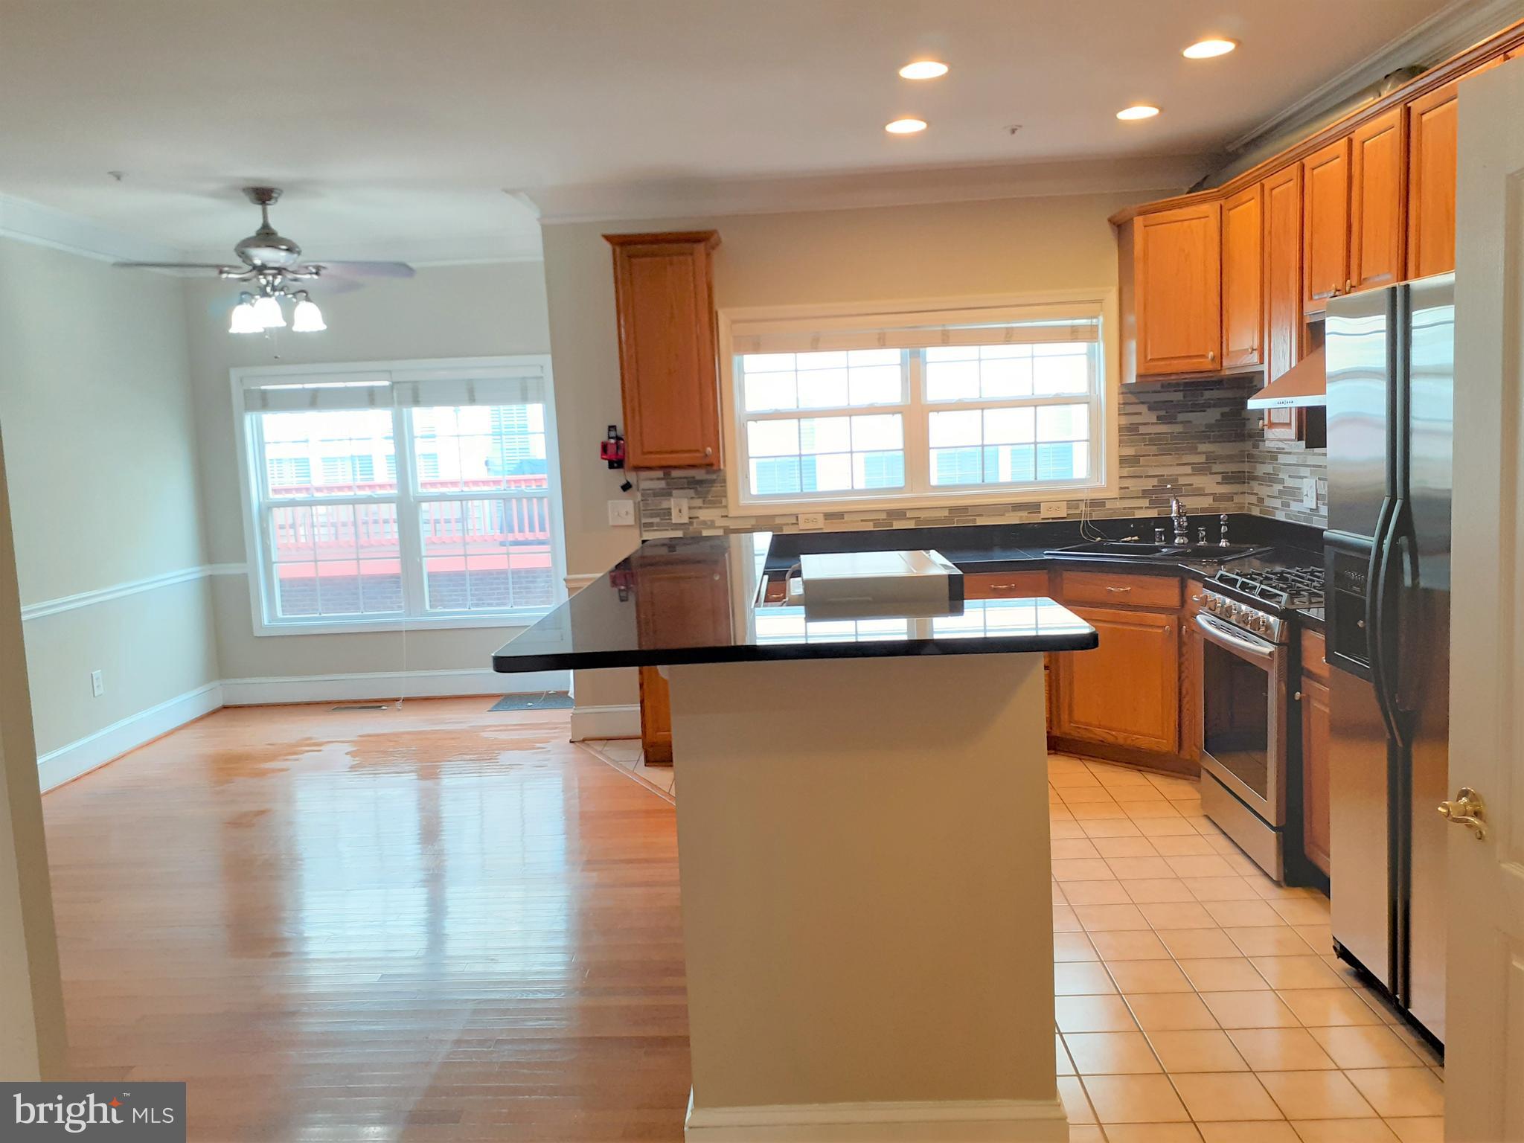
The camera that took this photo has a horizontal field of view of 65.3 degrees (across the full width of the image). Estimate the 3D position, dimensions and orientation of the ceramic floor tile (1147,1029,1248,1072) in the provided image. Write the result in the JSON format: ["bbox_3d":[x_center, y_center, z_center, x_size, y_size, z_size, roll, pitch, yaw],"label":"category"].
[{"bbox_3d":[1.058,1.173,2.898,0.200,0.010,0.200,-2,6,2],"label":"ceramic floor tile"}]

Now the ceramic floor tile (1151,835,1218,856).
[{"bbox_3d":[1.483,0.972,4.191,0.197,0.010,0.192,-2,7,2],"label":"ceramic floor tile"}]

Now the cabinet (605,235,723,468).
[{"bbox_3d":[-0.451,-1.066,5.862,0.480,1.120,0.320,-2,6,3],"label":"cabinet"}]

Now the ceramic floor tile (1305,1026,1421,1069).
[{"bbox_3d":[1.464,1.157,2.881,0.200,0.010,0.200,-2,6,2],"label":"ceramic floor tile"}]

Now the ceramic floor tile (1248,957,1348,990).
[{"bbox_3d":[1.478,1.110,3.284,0.200,0.010,0.200,-2,6,2],"label":"ceramic floor tile"}]

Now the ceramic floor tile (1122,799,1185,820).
[{"bbox_3d":[1.541,0.953,4.721,0.200,0.010,0.200,-2,7,2],"label":"ceramic floor tile"}]

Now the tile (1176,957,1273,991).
[{"bbox_3d":[1.256,1.101,3.236,0.197,0.010,0.192,-2,7,2],"label":"tile"}]

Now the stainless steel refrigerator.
[{"bbox_3d":[1.834,0.230,2.746,0.760,1.790,0.890,-2,7,2],"label":"stainless steel refrigerator"}]

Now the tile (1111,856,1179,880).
[{"bbox_3d":[1.306,1.025,4.099,0.200,0.010,0.200,-2,6,2],"label":"tile"}]

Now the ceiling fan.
[{"bbox_3d":[-2.120,-1.347,5.133,1.300,0.610,1.300,-2,7,2],"label":"ceiling fan"}]

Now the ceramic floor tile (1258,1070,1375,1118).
[{"bbox_3d":[1.263,1.199,2.710,0.200,0.010,0.200,-2,7,2],"label":"ceramic floor tile"}]

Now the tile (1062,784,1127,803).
[{"bbox_3d":[1.346,0.938,4.931,0.200,0.010,0.200,-2,7,2],"label":"tile"}]

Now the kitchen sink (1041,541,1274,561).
[{"bbox_3d":[1.794,0.006,5.434,0.550,0.200,0.840,-9,9,-44],"label":"kitchen sink"}]

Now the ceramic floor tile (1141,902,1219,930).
[{"bbox_3d":[1.301,1.080,3.720,0.200,0.010,0.200,-2,7,2],"label":"ceramic floor tile"}]

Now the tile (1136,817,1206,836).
[{"bbox_3d":[1.523,0.971,4.494,0.200,0.010,0.200,-2,6,2],"label":"tile"}]

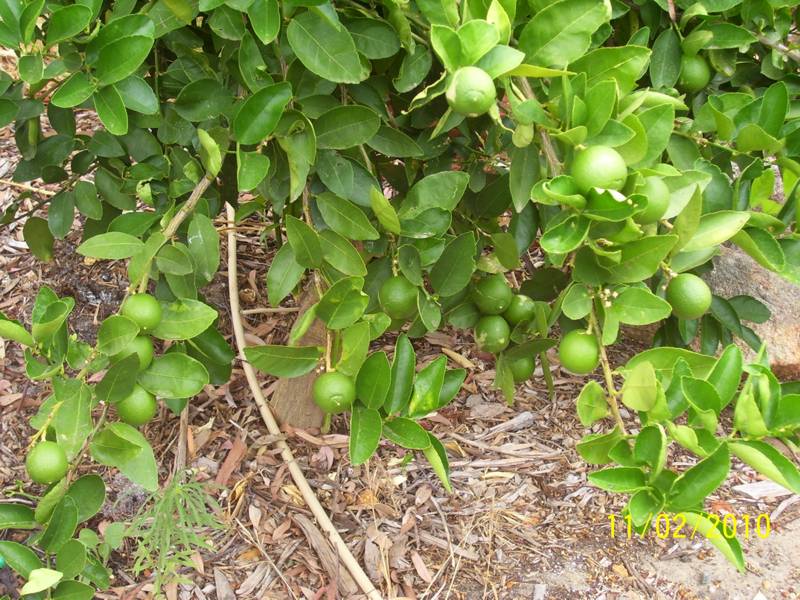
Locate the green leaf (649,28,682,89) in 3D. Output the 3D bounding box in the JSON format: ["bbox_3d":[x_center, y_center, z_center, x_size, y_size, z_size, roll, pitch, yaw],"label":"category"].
[{"bbox_3d":[0.318,-0.288,1.820,0.037,0.079,0.012,9,-13,8],"label":"green leaf"}]

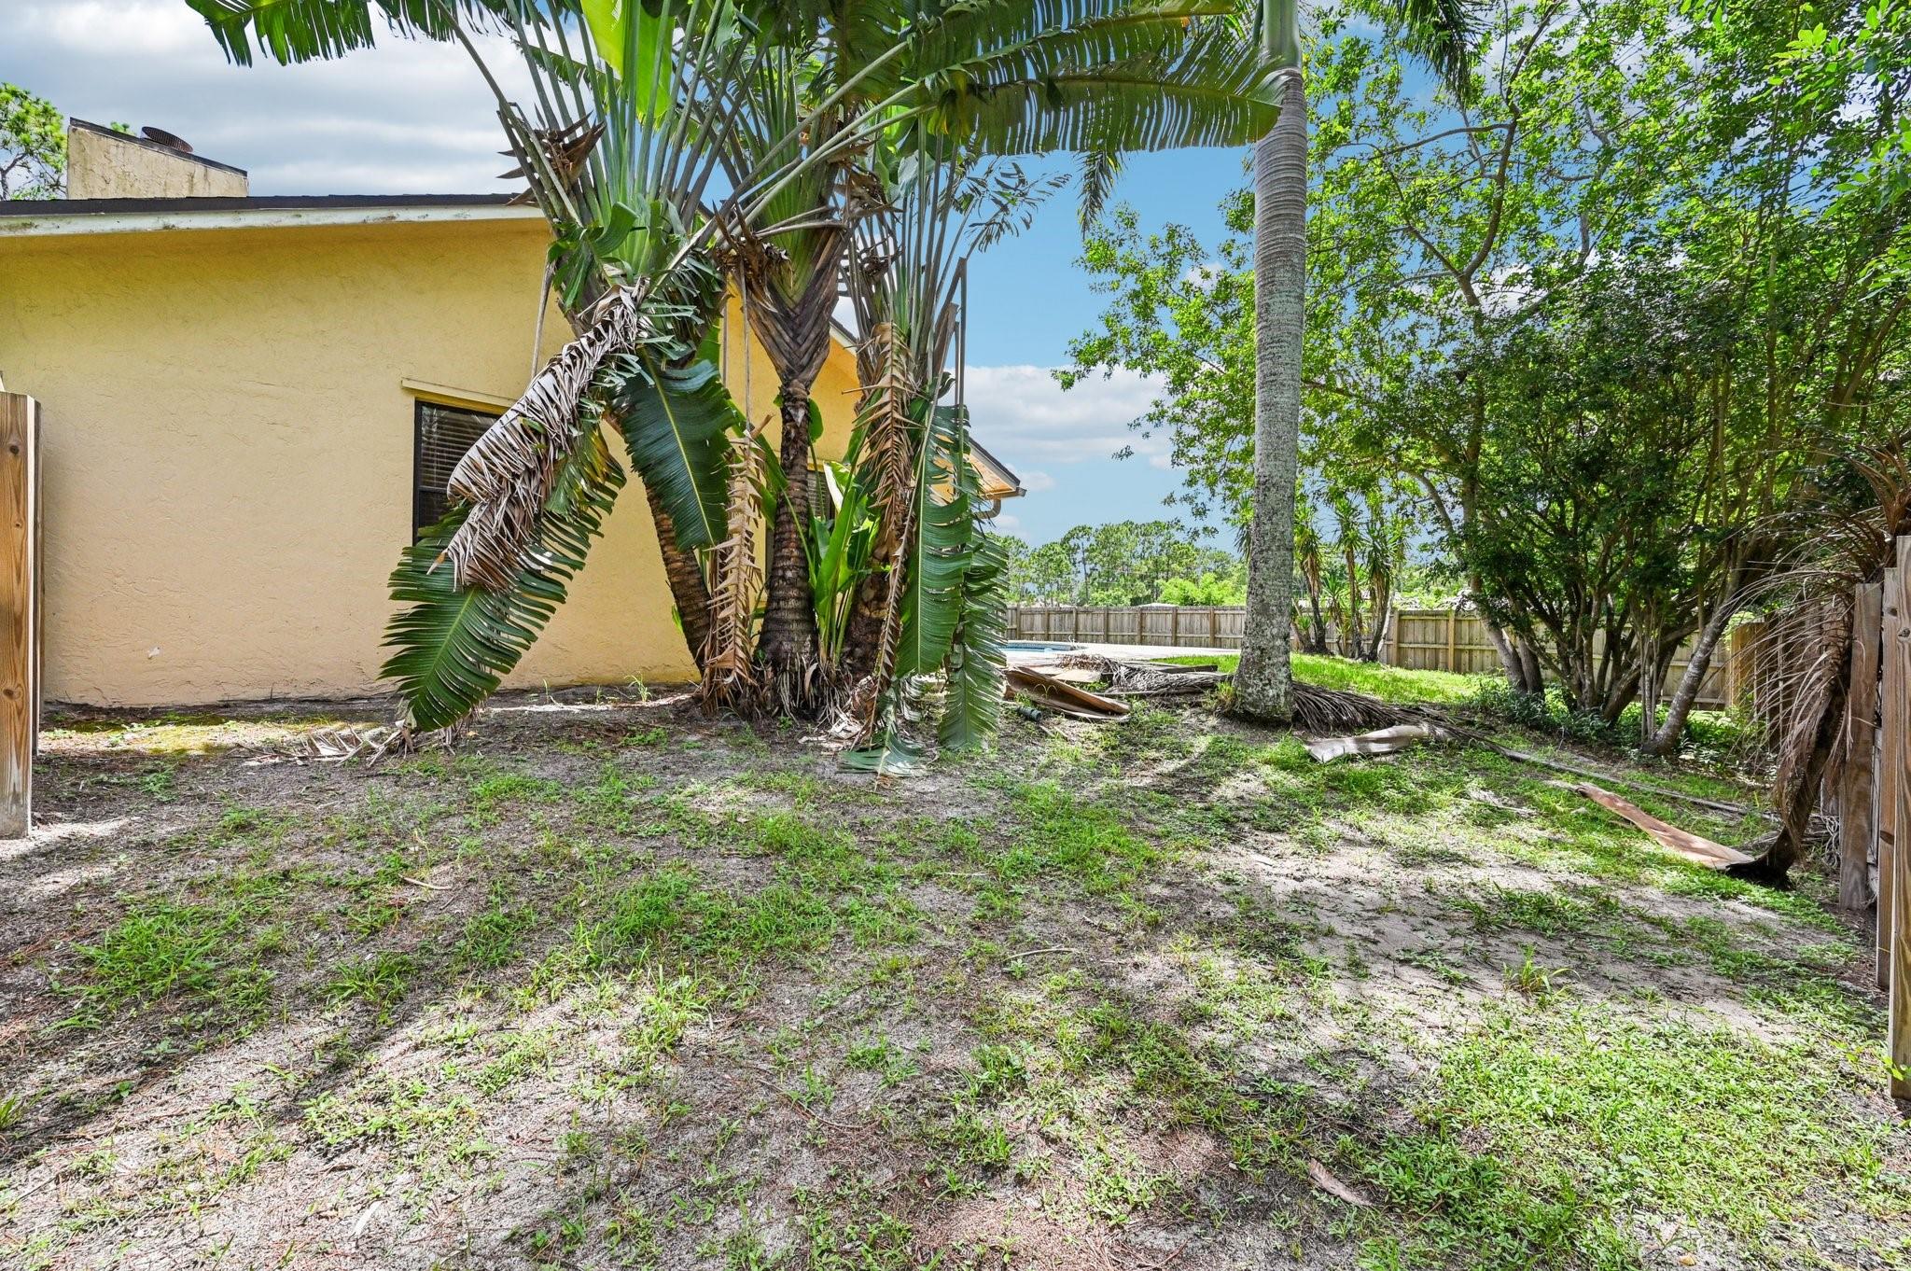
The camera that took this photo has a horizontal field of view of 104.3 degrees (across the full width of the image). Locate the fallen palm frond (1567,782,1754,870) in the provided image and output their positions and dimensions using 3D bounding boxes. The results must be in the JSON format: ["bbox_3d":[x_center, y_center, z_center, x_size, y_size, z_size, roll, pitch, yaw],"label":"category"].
[{"bbox_3d":[4.840,1.300,5.200,0.300,0.200,1.600,0,0,12],"label":"fallen palm frond"}]

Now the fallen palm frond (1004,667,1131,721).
[{"bbox_3d":[1.100,0.580,7.300,1.300,0.380,0.450,0,0,25],"label":"fallen palm frond"}]

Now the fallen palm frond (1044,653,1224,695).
[{"bbox_3d":[2.000,0.440,8.400,1.900,0.360,0.900,0,0,-3],"label":"fallen palm frond"}]

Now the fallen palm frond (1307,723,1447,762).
[{"bbox_3d":[3.920,0.990,6.850,1.600,0.250,0.360,0,0,-28],"label":"fallen palm frond"}]

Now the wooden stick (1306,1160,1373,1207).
[{"bbox_3d":[0.962,1.388,1.880,0.038,0.020,0.170,0,0,-35],"label":"wooden stick"}]

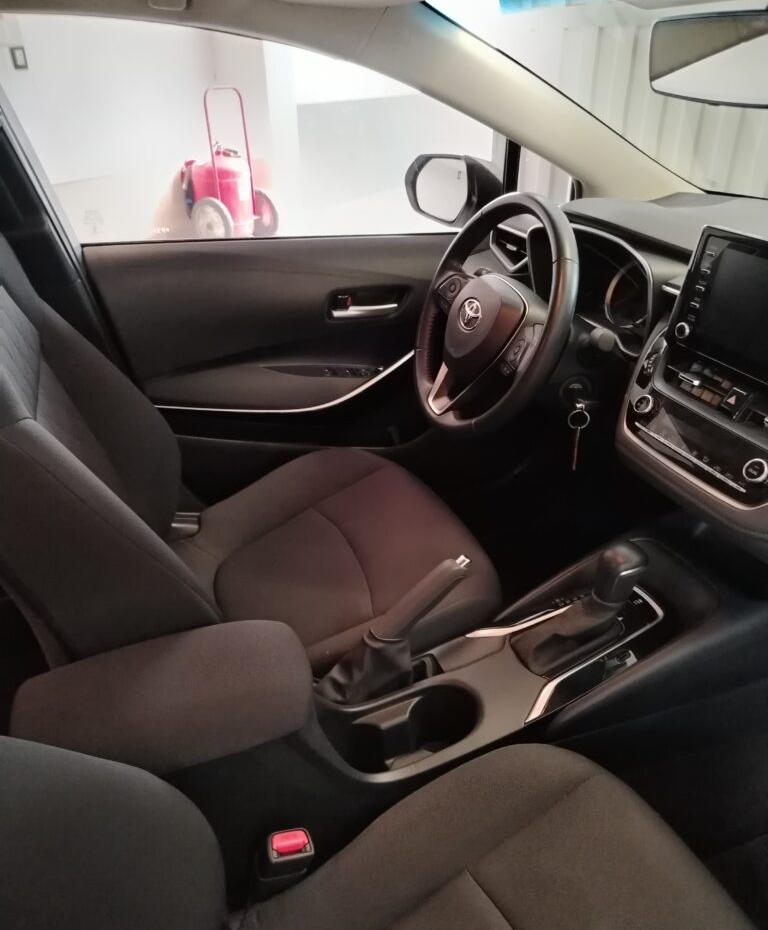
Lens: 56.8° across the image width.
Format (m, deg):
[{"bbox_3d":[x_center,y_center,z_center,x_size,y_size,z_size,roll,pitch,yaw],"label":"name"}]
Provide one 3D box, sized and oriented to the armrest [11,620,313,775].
[{"bbox_3d":[-0.224,0.244,0.743,0.288,0.073,0.142,-13,29,-15],"label":"armrest"}]

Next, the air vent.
[{"bbox_3d":[0.242,-0.395,1.301,0.050,0.090,0.150,-9,28,-17],"label":"air vent"}]

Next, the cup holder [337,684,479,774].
[{"bbox_3d":[0.034,0.336,0.850,0.180,0.080,0.100,-15,30,-14],"label":"cup holder"}]

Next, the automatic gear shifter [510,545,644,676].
[{"bbox_3d":[0.250,0.166,0.892,0.150,0.150,0.090,-9,28,-17],"label":"automatic gear shifter"}]

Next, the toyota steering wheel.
[{"bbox_3d":[0.179,-0.221,1.089,0.105,0.370,0.370,11,20,-27],"label":"toyota steering wheel"}]

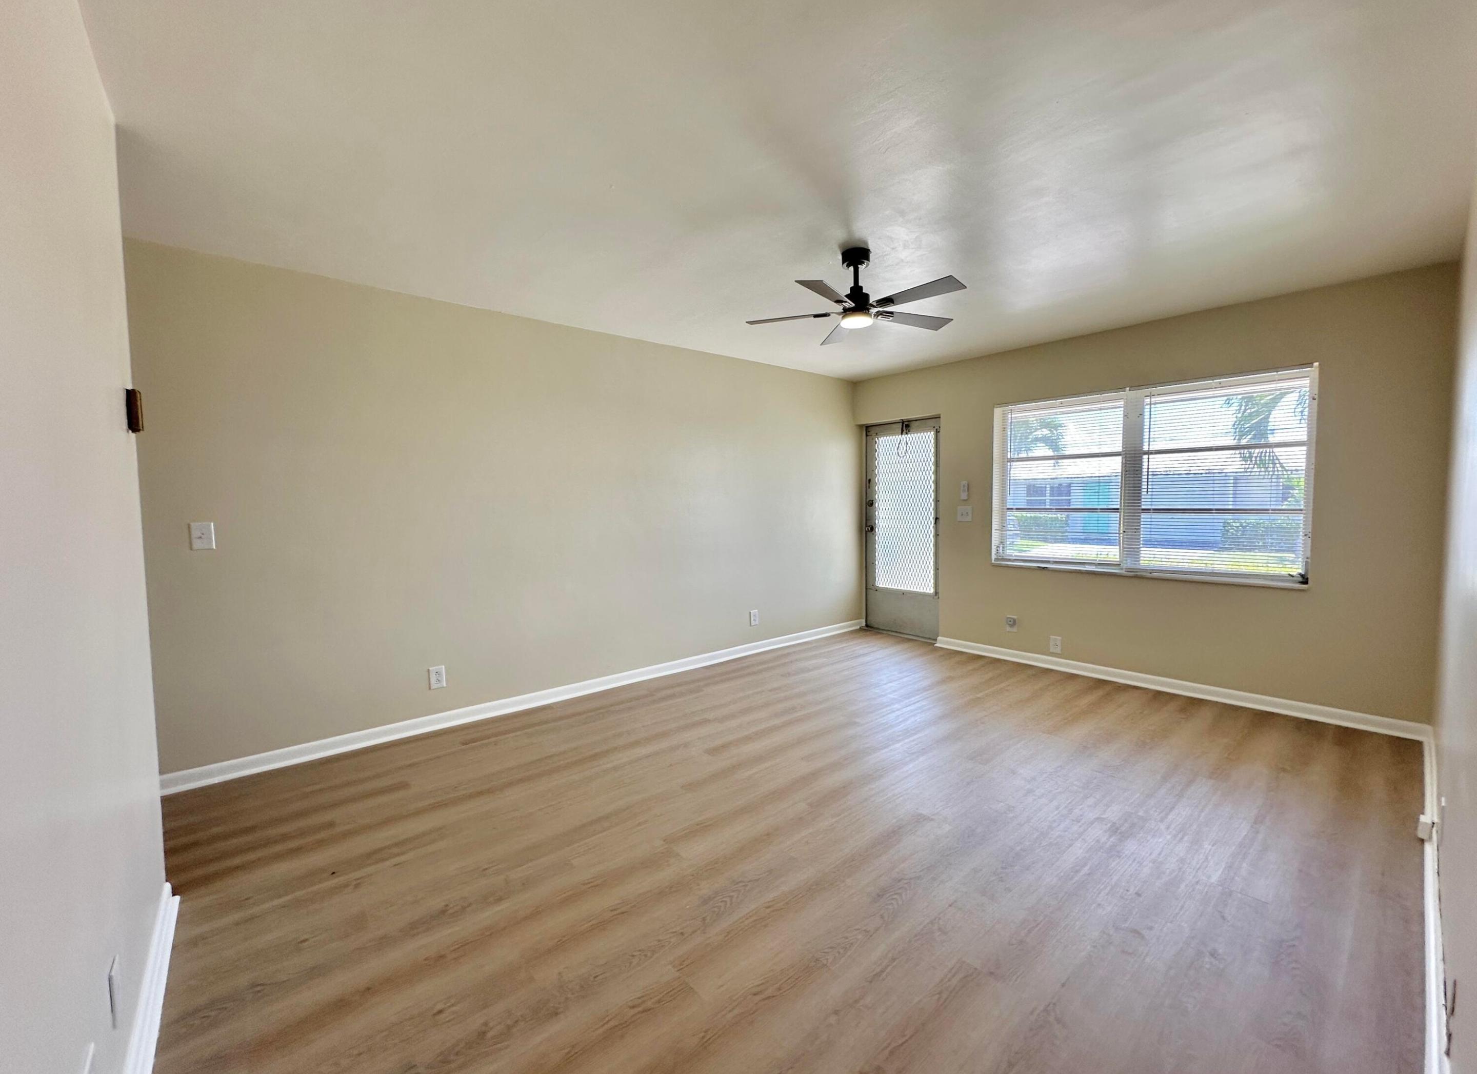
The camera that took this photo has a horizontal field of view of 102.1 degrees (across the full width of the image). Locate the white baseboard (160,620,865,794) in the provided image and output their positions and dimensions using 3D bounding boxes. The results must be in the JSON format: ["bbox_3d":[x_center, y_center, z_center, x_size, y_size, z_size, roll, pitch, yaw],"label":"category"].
[{"bbox_3d":[-0.701,1.009,4.385,5.148,0.084,0.018,-4,4,-41],"label":"white baseboard"}]

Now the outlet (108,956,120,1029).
[{"bbox_3d":[-1.271,0.927,1.224,0.012,0.115,0.073,-4,5,-40],"label":"outlet"}]

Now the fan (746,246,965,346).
[{"bbox_3d":[0.556,-1.166,2.808,1.045,0.330,1.045,-3,4,-41],"label":"fan"}]

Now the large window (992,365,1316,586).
[{"bbox_3d":[2.703,-0.374,4.162,0.100,1.287,1.880,-3,4,-41],"label":"large window"}]

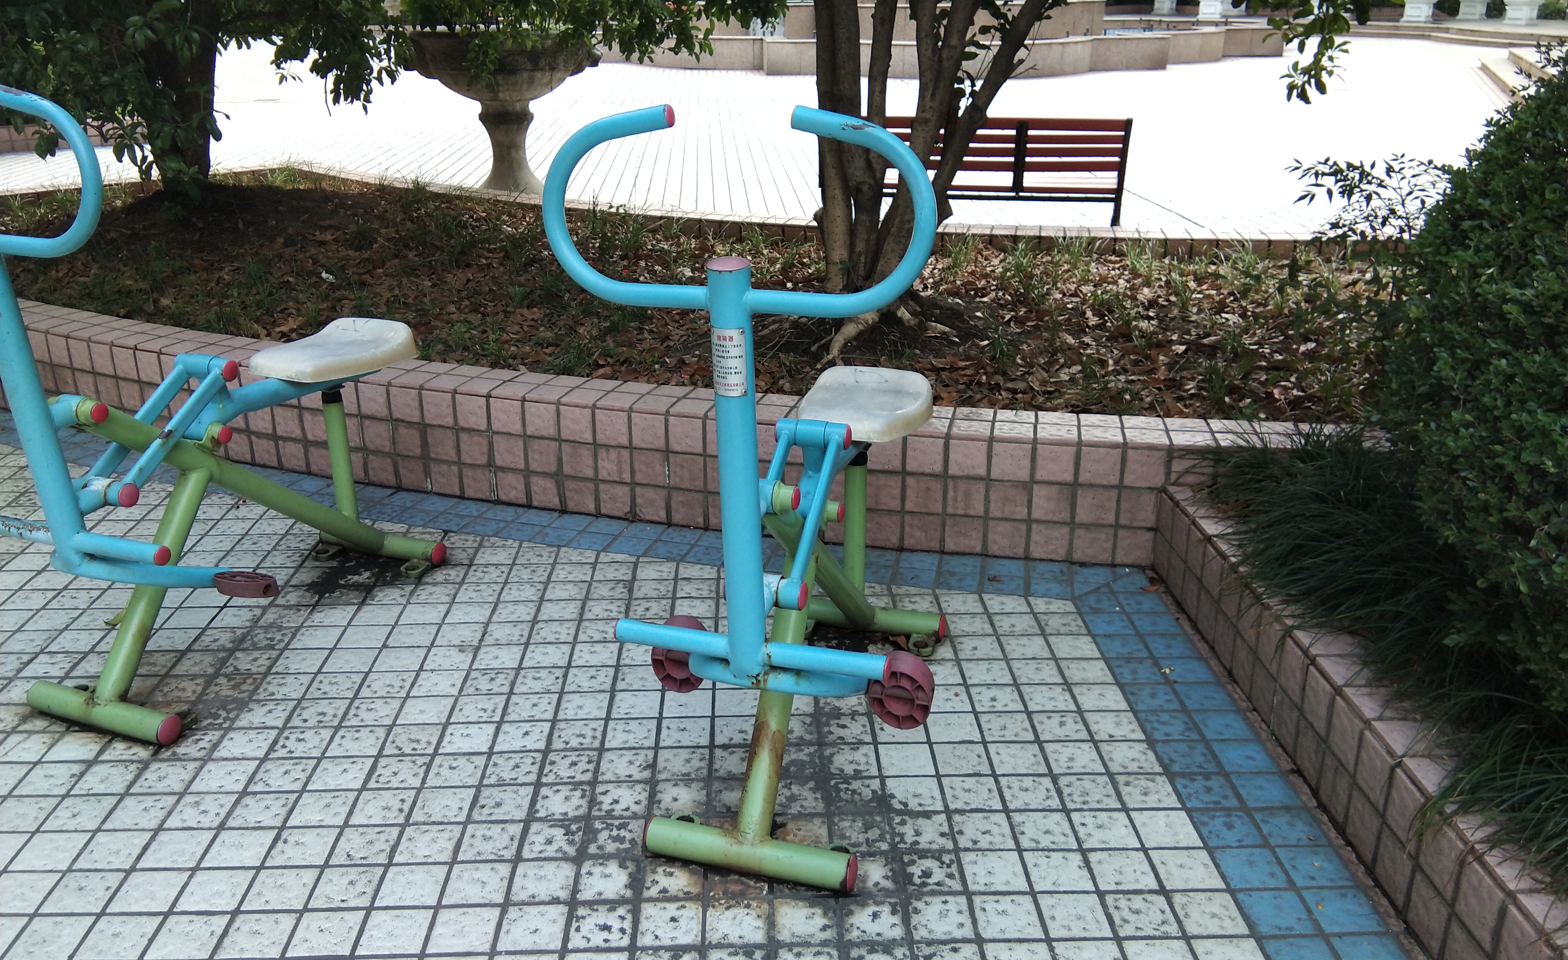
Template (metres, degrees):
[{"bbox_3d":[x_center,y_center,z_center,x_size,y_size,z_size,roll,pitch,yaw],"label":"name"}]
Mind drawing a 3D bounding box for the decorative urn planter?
[{"bbox_3d":[-1.658,-2.138,8.529,1.150,1.080,1.150,0,20,0],"label":"decorative urn planter"}]

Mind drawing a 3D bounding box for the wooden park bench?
[{"bbox_3d":[0.957,-1.466,7.143,1.510,0.780,0.560,2,20,6],"label":"wooden park bench"}]

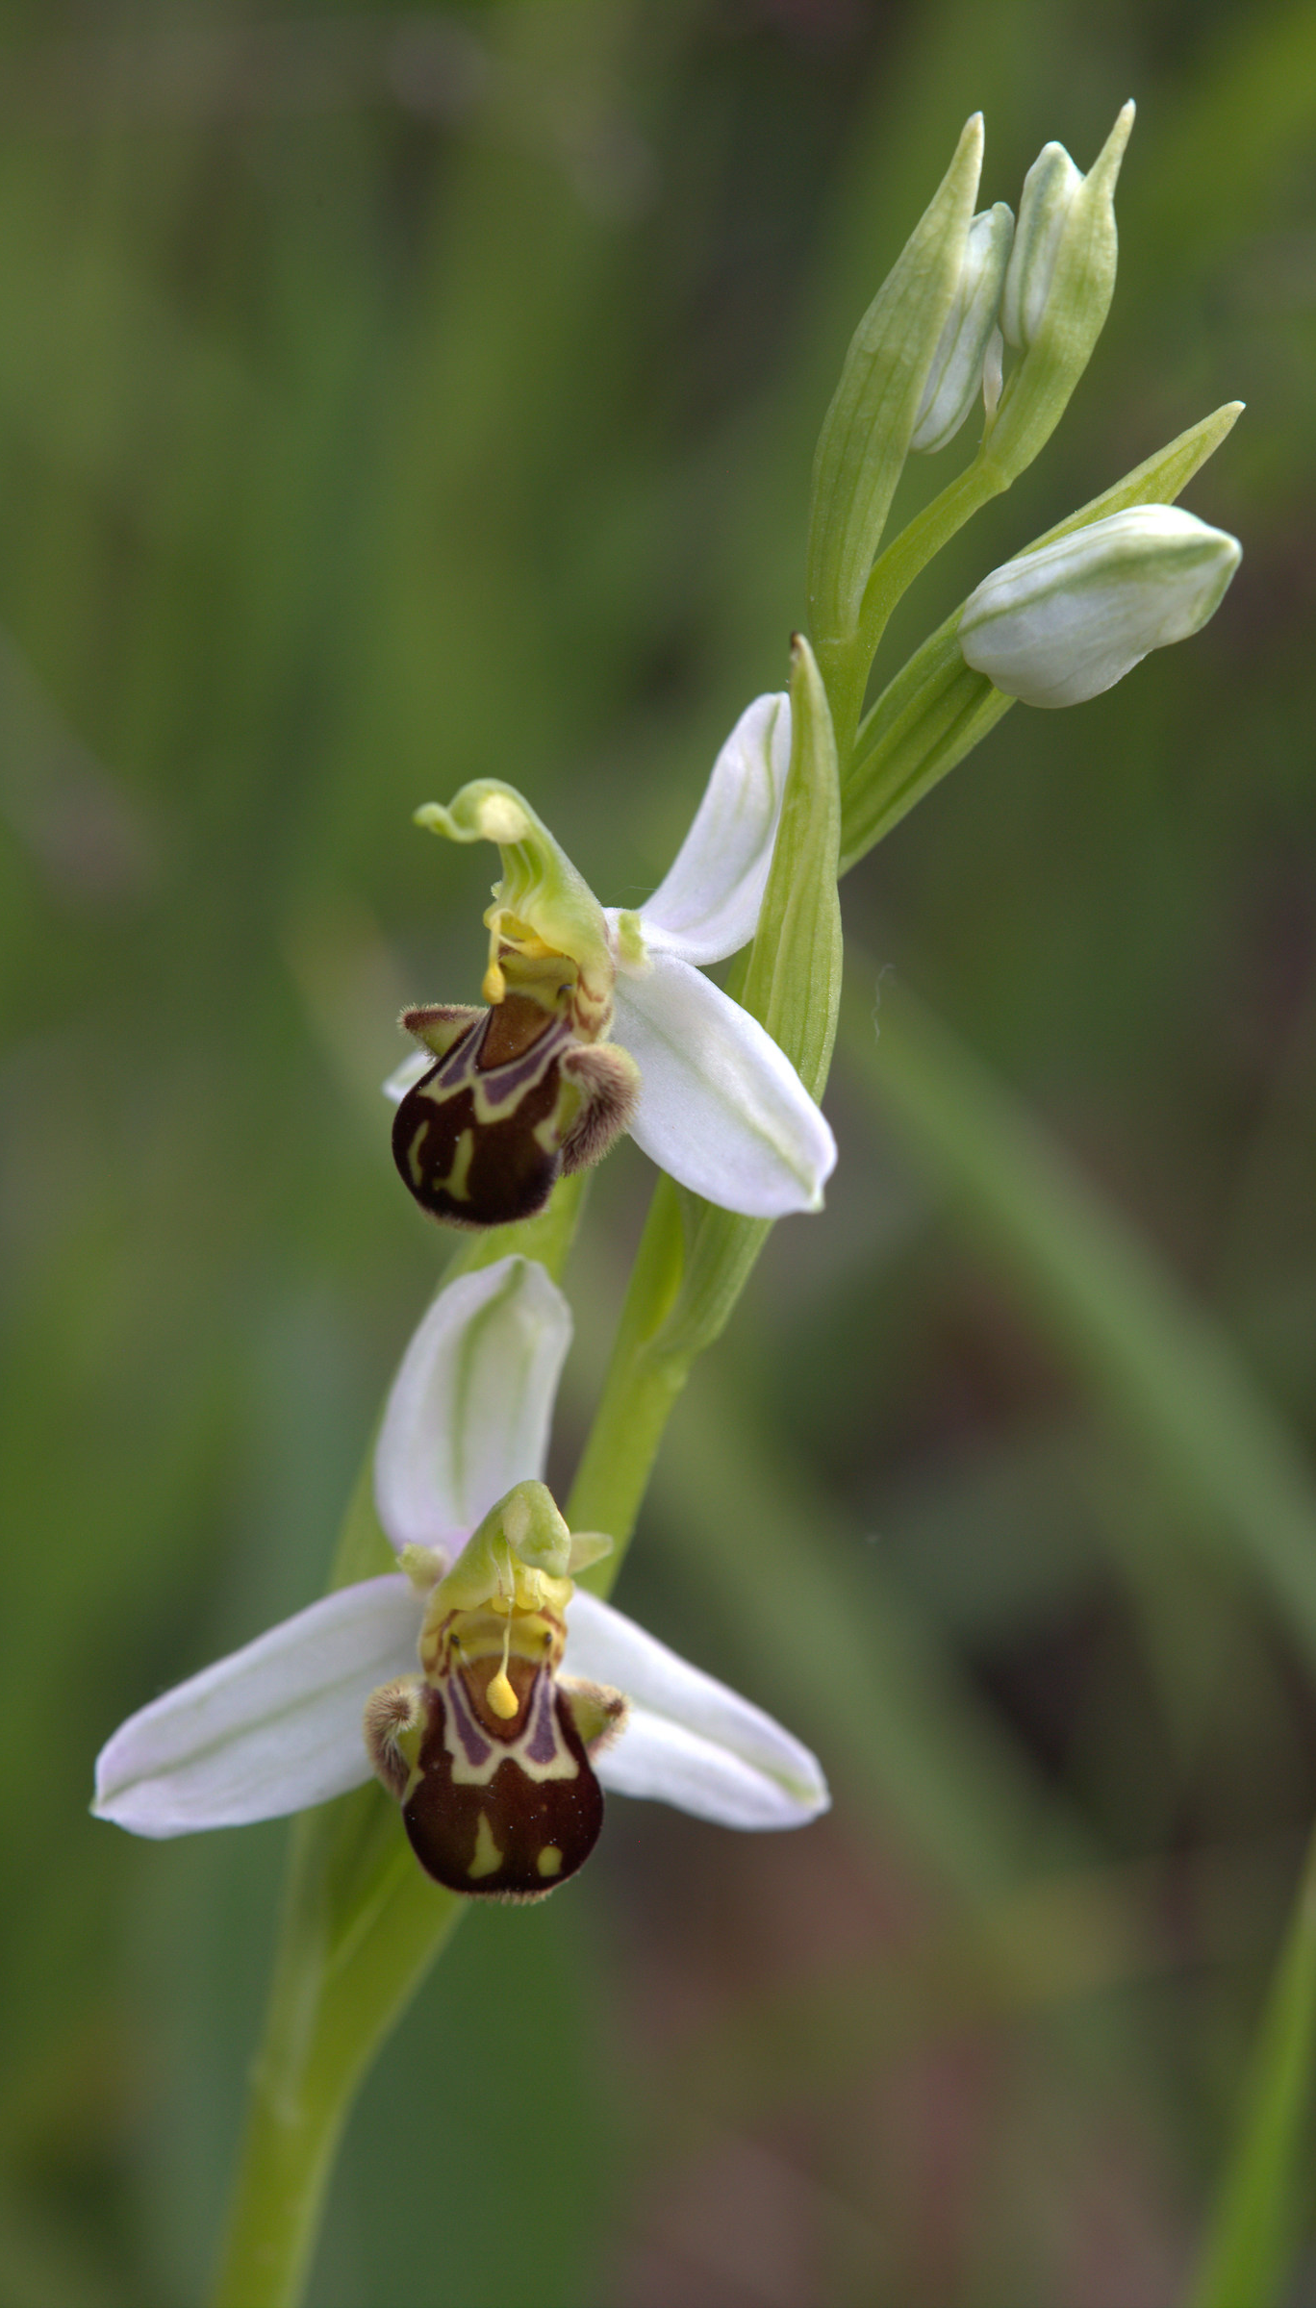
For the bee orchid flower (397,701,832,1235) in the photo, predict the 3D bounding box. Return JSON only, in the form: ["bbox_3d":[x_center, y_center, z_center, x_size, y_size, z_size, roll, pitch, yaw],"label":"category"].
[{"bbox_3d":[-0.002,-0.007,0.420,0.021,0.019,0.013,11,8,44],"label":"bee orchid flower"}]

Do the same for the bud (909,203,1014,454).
[{"bbox_3d":[0.012,-0.032,0.428,0.003,0.009,0.004,13,3,0],"label":"bud"}]

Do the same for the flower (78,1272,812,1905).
[{"bbox_3d":[-0.007,0.016,0.420,0.027,0.024,0.013,3,7,-7],"label":"flower"}]

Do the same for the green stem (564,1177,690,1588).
[{"bbox_3d":[-0.001,0.009,0.428,0.003,0.016,0.003,15,3,0],"label":"green stem"}]

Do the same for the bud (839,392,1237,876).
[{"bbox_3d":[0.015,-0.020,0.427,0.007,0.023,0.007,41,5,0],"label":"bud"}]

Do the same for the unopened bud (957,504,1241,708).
[{"bbox_3d":[0.017,-0.021,0.425,0.011,0.006,0.006,-20,0,6],"label":"unopened bud"}]

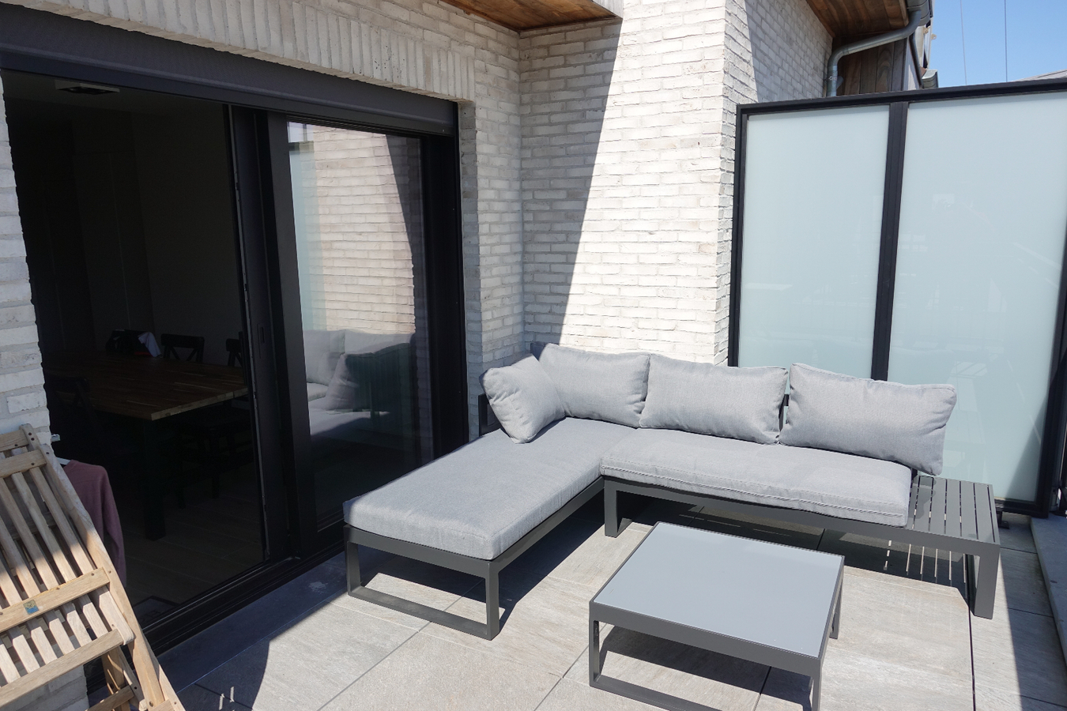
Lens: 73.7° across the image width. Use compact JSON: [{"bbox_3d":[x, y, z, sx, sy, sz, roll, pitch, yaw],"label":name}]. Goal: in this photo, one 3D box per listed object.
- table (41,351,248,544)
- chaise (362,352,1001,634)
[{"bbox_3d":[-2.480,0.486,4.294,2.100,0.740,0.955,4,11,27],"label":"table"},{"bbox_3d":[0.649,0.535,3.063,2.327,0.830,1.748,5,12,30],"label":"chaise"}]

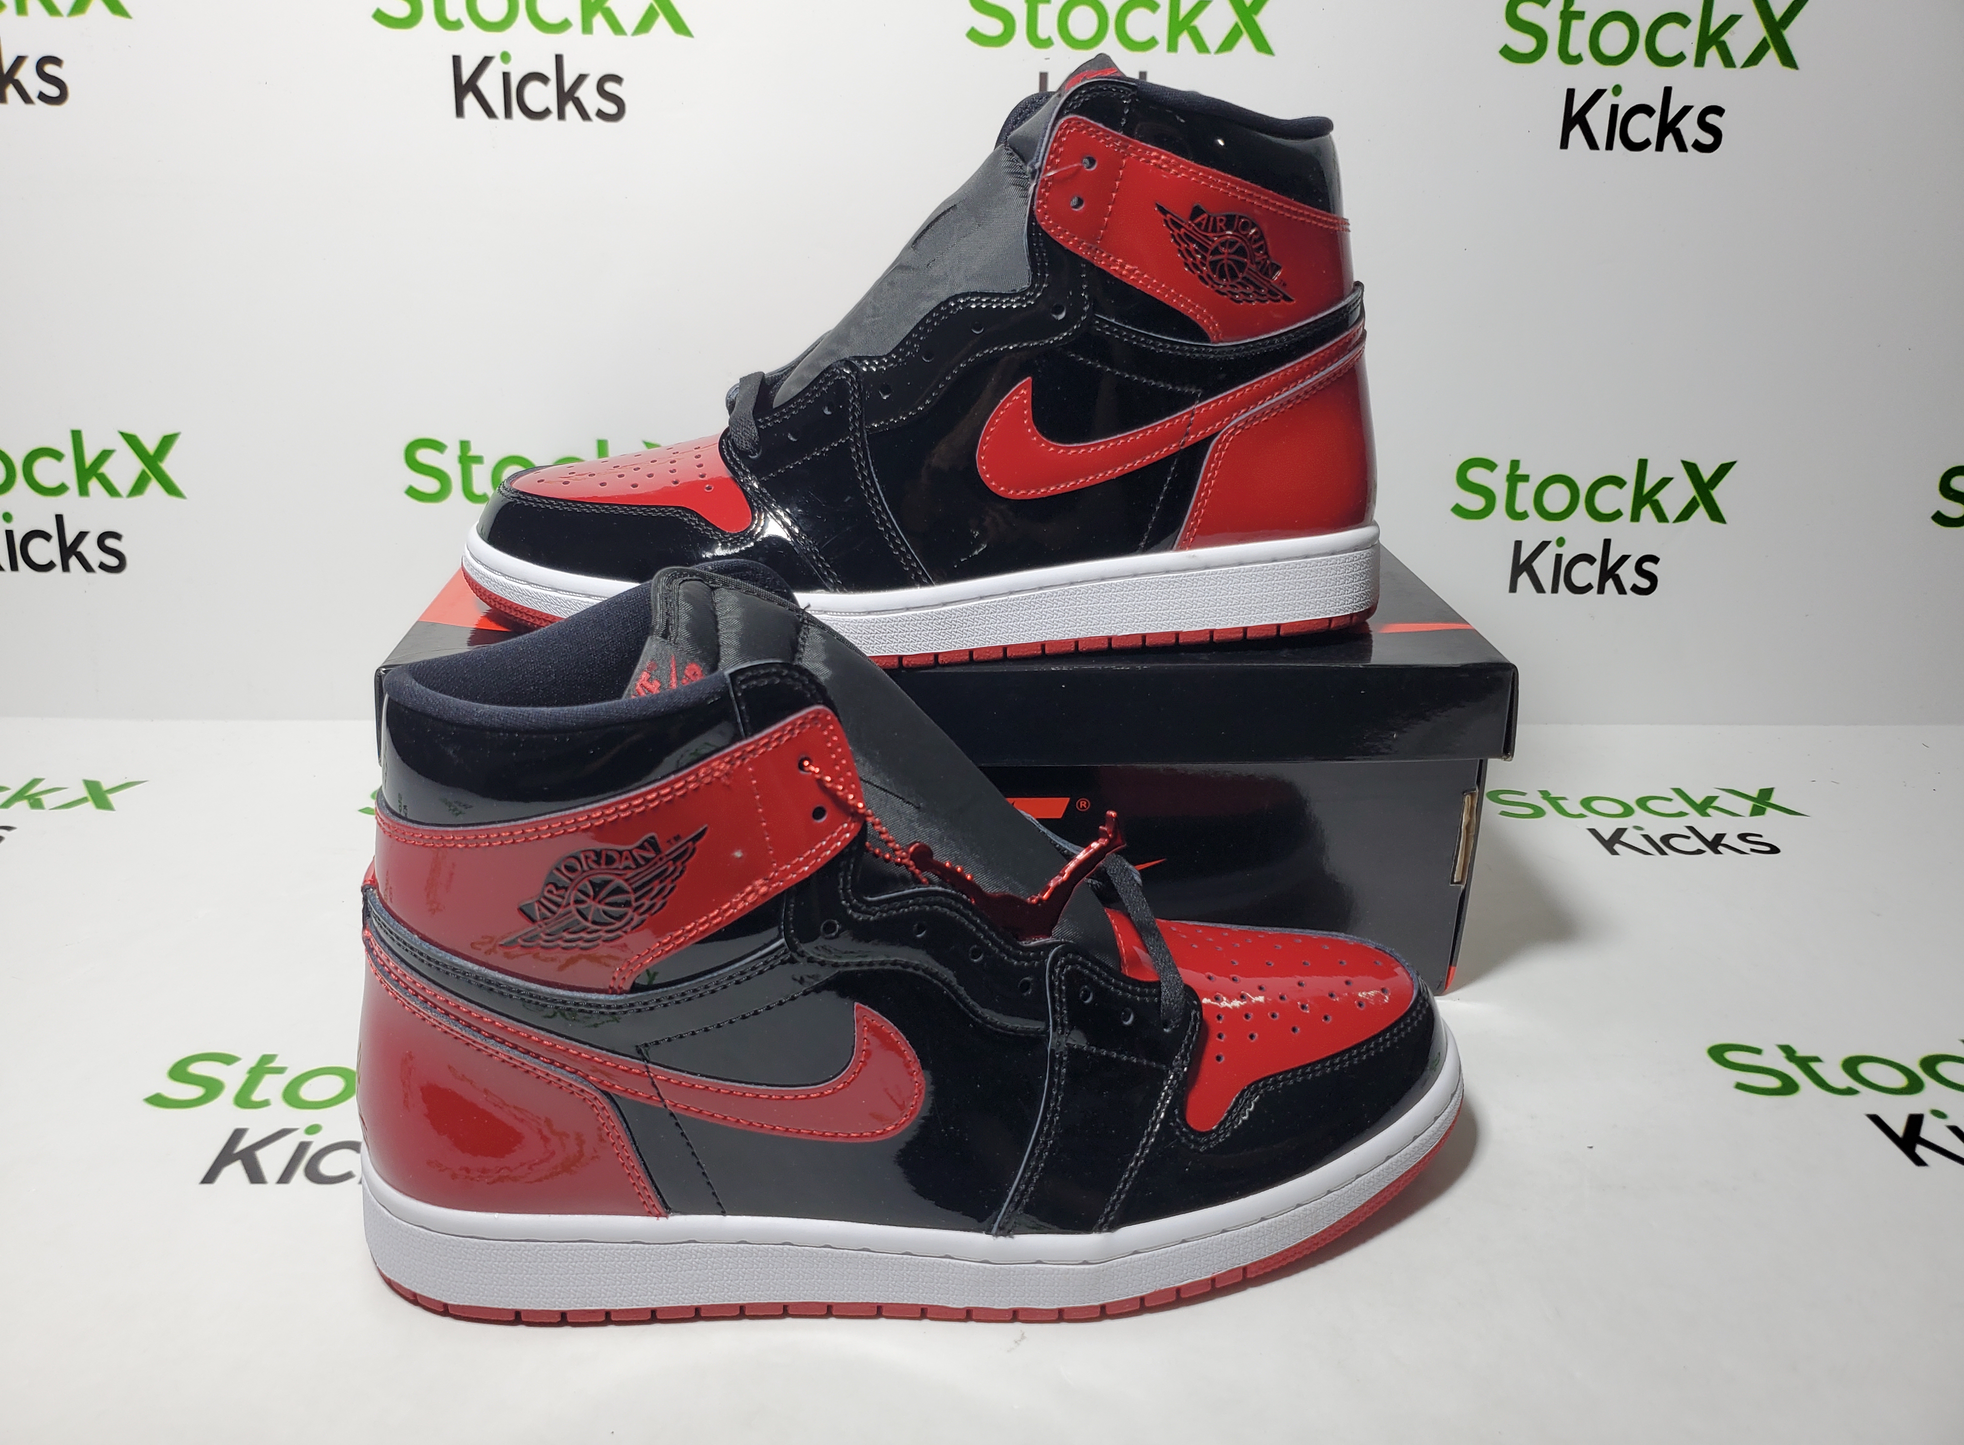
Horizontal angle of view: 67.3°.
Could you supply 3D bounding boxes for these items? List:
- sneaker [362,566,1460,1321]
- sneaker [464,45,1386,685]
[{"bbox_3d":[-0.012,0.052,0.385,0.304,0.175,0.109,-2,23,-8],"label":"sneaker"},{"bbox_3d":[-0.010,-0.117,0.463,0.304,0.175,0.109,-4,24,-12],"label":"sneaker"}]

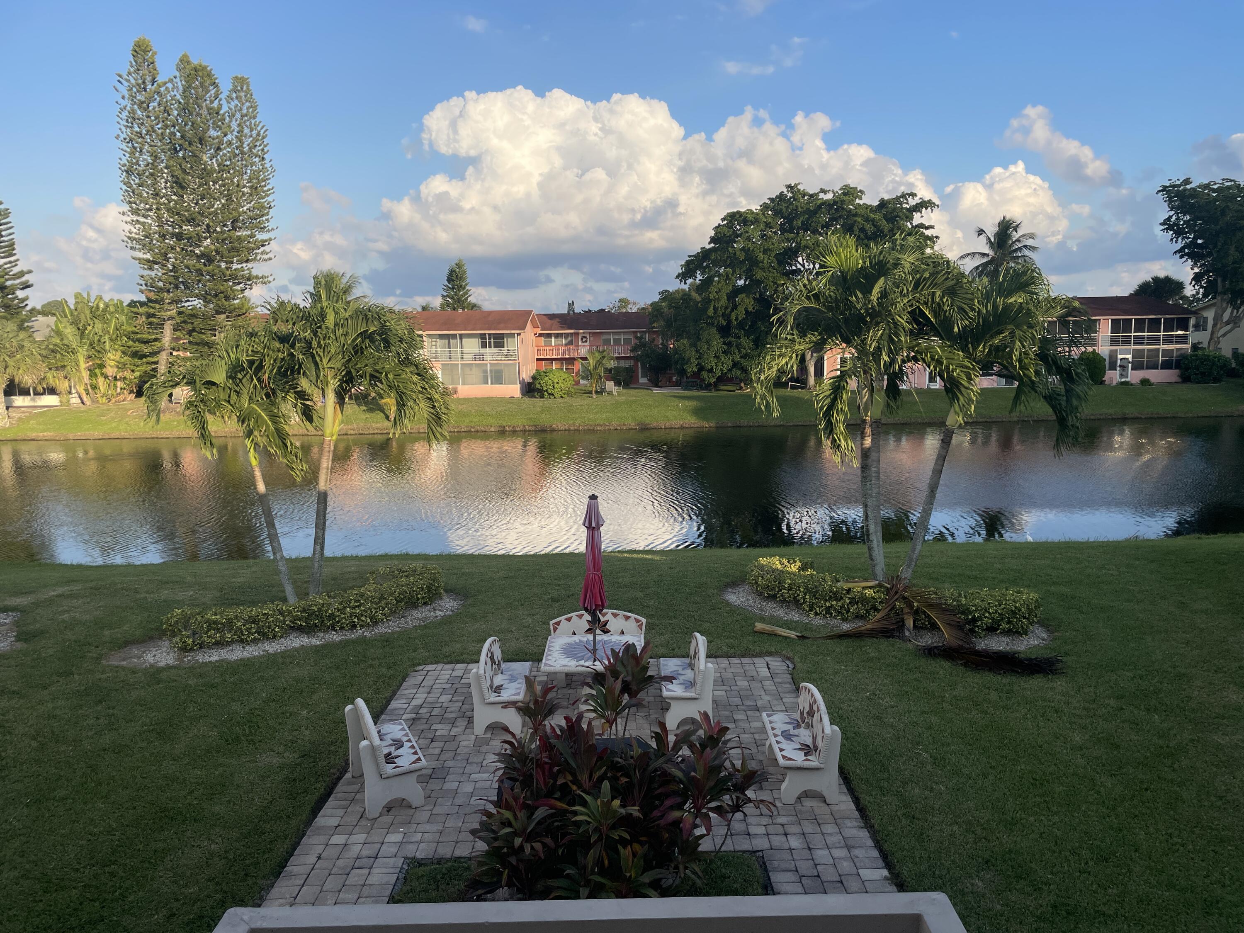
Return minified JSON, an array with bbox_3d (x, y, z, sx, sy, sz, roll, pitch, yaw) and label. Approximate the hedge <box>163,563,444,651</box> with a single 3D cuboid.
[{"bbox_3d":[-4.615,2.132,14.390,4.400,0.460,1.750,-8,10,-41],"label":"hedge"}]

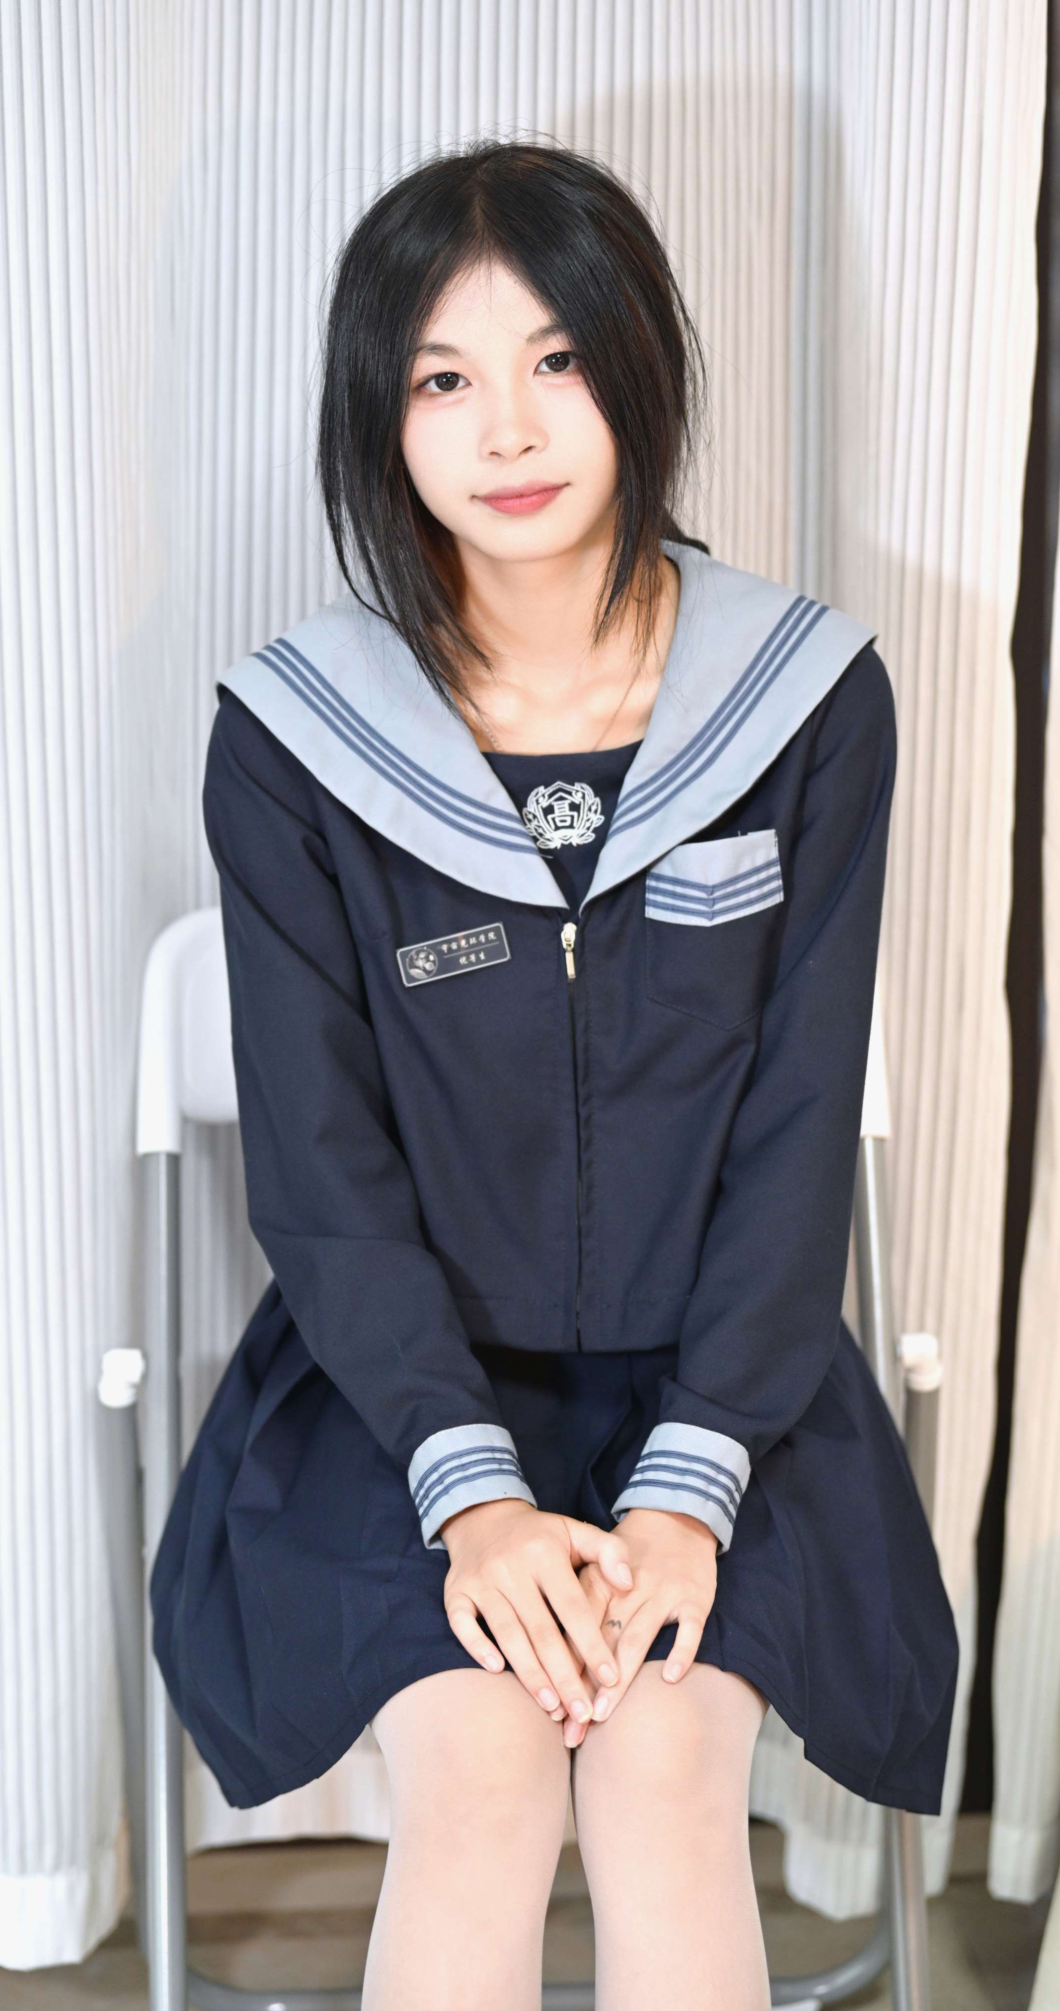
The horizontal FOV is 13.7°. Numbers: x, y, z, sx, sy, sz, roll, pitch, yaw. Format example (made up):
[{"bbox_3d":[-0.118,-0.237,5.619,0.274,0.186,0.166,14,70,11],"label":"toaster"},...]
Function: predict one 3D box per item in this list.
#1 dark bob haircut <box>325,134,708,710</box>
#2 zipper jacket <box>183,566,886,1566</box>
[{"bbox_3d":[-0.010,-0.335,2.490,0.220,0.305,0.240,-5,11,1],"label":"dark bob haircut"},{"bbox_3d":[0.011,0.008,2.430,0.390,0.475,0.400,-1,14,-5],"label":"zipper jacket"}]

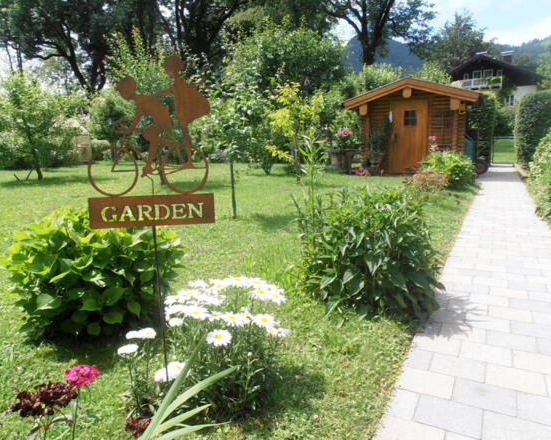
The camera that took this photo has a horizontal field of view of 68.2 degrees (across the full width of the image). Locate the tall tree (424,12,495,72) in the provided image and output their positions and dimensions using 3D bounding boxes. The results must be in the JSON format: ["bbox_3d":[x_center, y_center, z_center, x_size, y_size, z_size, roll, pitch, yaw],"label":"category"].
[{"bbox_3d":[20.543,-14.739,43.550,8.500,13.800,8.500,3,11,24],"label":"tall tree"}]

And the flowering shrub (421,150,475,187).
[{"bbox_3d":[3.540,-1.101,8.432,1.050,0.720,0.900,3,11,22],"label":"flowering shrub"}]

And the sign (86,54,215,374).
[{"bbox_3d":[-0.422,0.058,1.435,0.423,1.215,0.030,-4,11,-9],"label":"sign"}]

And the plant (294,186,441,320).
[{"bbox_3d":[0.528,0.136,2.410,0.820,0.650,0.740,0,11,12],"label":"plant"}]

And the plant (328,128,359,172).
[{"bbox_3d":[2.049,-2.076,12.260,0.900,1.350,0.800,0,11,9],"label":"plant"}]

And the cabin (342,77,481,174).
[{"bbox_3d":[4.153,-2.717,12.092,3.460,2.540,2.900,4,12,28],"label":"cabin"}]

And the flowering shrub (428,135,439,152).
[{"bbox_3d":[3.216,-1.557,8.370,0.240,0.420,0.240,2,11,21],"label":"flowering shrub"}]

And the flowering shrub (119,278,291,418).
[{"bbox_3d":[-0.247,0.438,1.566,0.570,0.410,0.400,-4,11,-10],"label":"flowering shrub"}]

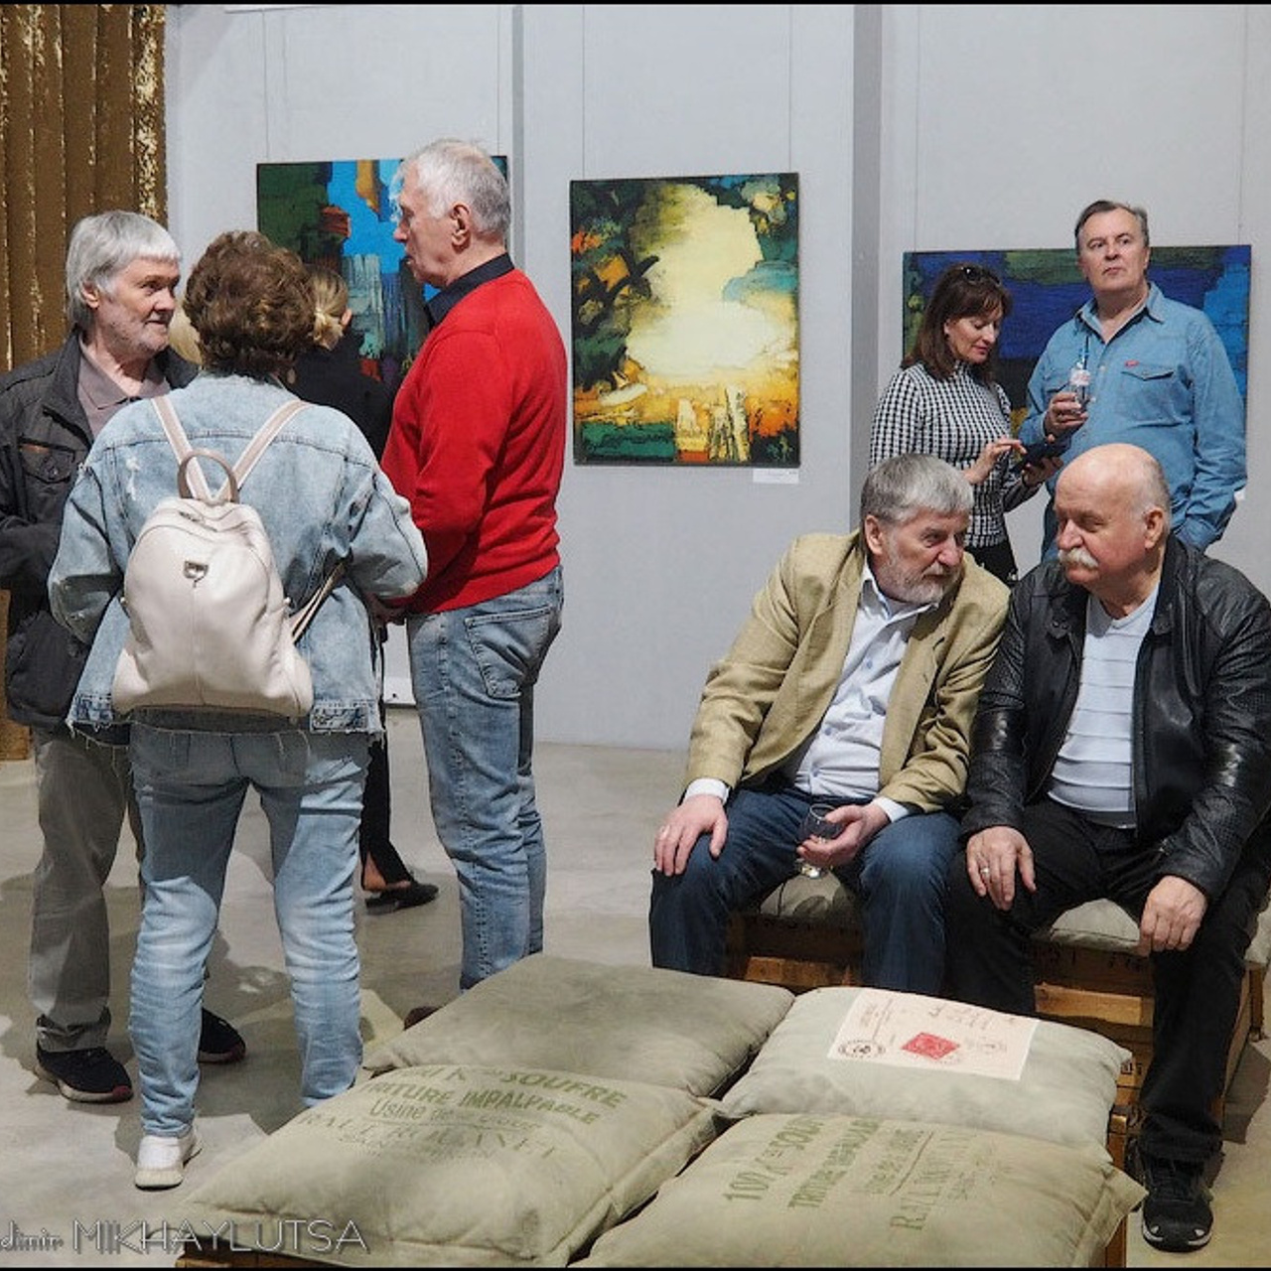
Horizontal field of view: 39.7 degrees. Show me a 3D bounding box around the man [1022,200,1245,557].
[{"bbox_3d":[1.289,-0.200,4.570,0.560,1.800,0.390,5,10,30],"label":"man"}]

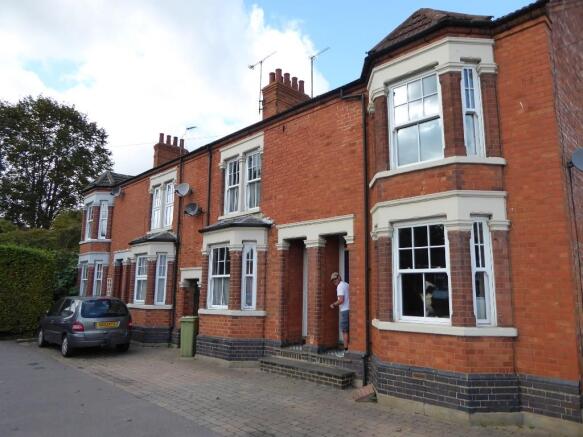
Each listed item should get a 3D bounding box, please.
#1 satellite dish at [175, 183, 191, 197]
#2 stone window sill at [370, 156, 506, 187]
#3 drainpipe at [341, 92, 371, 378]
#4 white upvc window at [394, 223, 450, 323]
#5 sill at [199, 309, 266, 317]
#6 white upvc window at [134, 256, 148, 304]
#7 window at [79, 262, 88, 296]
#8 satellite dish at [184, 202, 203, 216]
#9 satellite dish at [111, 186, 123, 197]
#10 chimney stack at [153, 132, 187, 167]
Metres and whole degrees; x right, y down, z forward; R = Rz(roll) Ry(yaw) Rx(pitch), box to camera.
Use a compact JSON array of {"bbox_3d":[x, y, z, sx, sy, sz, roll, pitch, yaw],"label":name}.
[{"bbox_3d":[-3.498,-0.948,13.558,0.506,0.451,0.330,-5,-12,33],"label":"satellite dish"},{"bbox_3d":[2.271,-0.781,7.273,0.638,0.104,2.464,10,-13,-42],"label":"stone window sill"},{"bbox_3d":[1.262,0.167,8.579,0.180,6.050,0.600,10,-13,-42],"label":"drainpipe"},{"bbox_3d":[2.098,0.871,6.870,0.121,1.606,1.001,10,-13,-42],"label":"white upvc window"},{"bbox_3d":[-1.707,2.425,10.957,0.638,0.127,2.442,10,-13,-42],"label":"sill"},{"bbox_3d":[-5.176,2.136,14.605,0.100,1.680,0.990,10,-13,-42],"label":"white upvc window"},{"bbox_3d":[-9.233,2.782,18.874,0.100,1.640,1.000,10,-13,-42],"label":"window"},{"bbox_3d":[-3.075,-0.282,13.209,0.450,0.450,0.420,-7,-12,38],"label":"satellite dish"},{"bbox_3d":[-7.190,-1.115,17.327,0.440,0.390,0.360,-5,-11,30],"label":"satellite dish"},{"bbox_3d":[-7.130,-3.656,24.855,1.815,2.310,0.726,10,-13,-42],"label":"chimney stack"}]

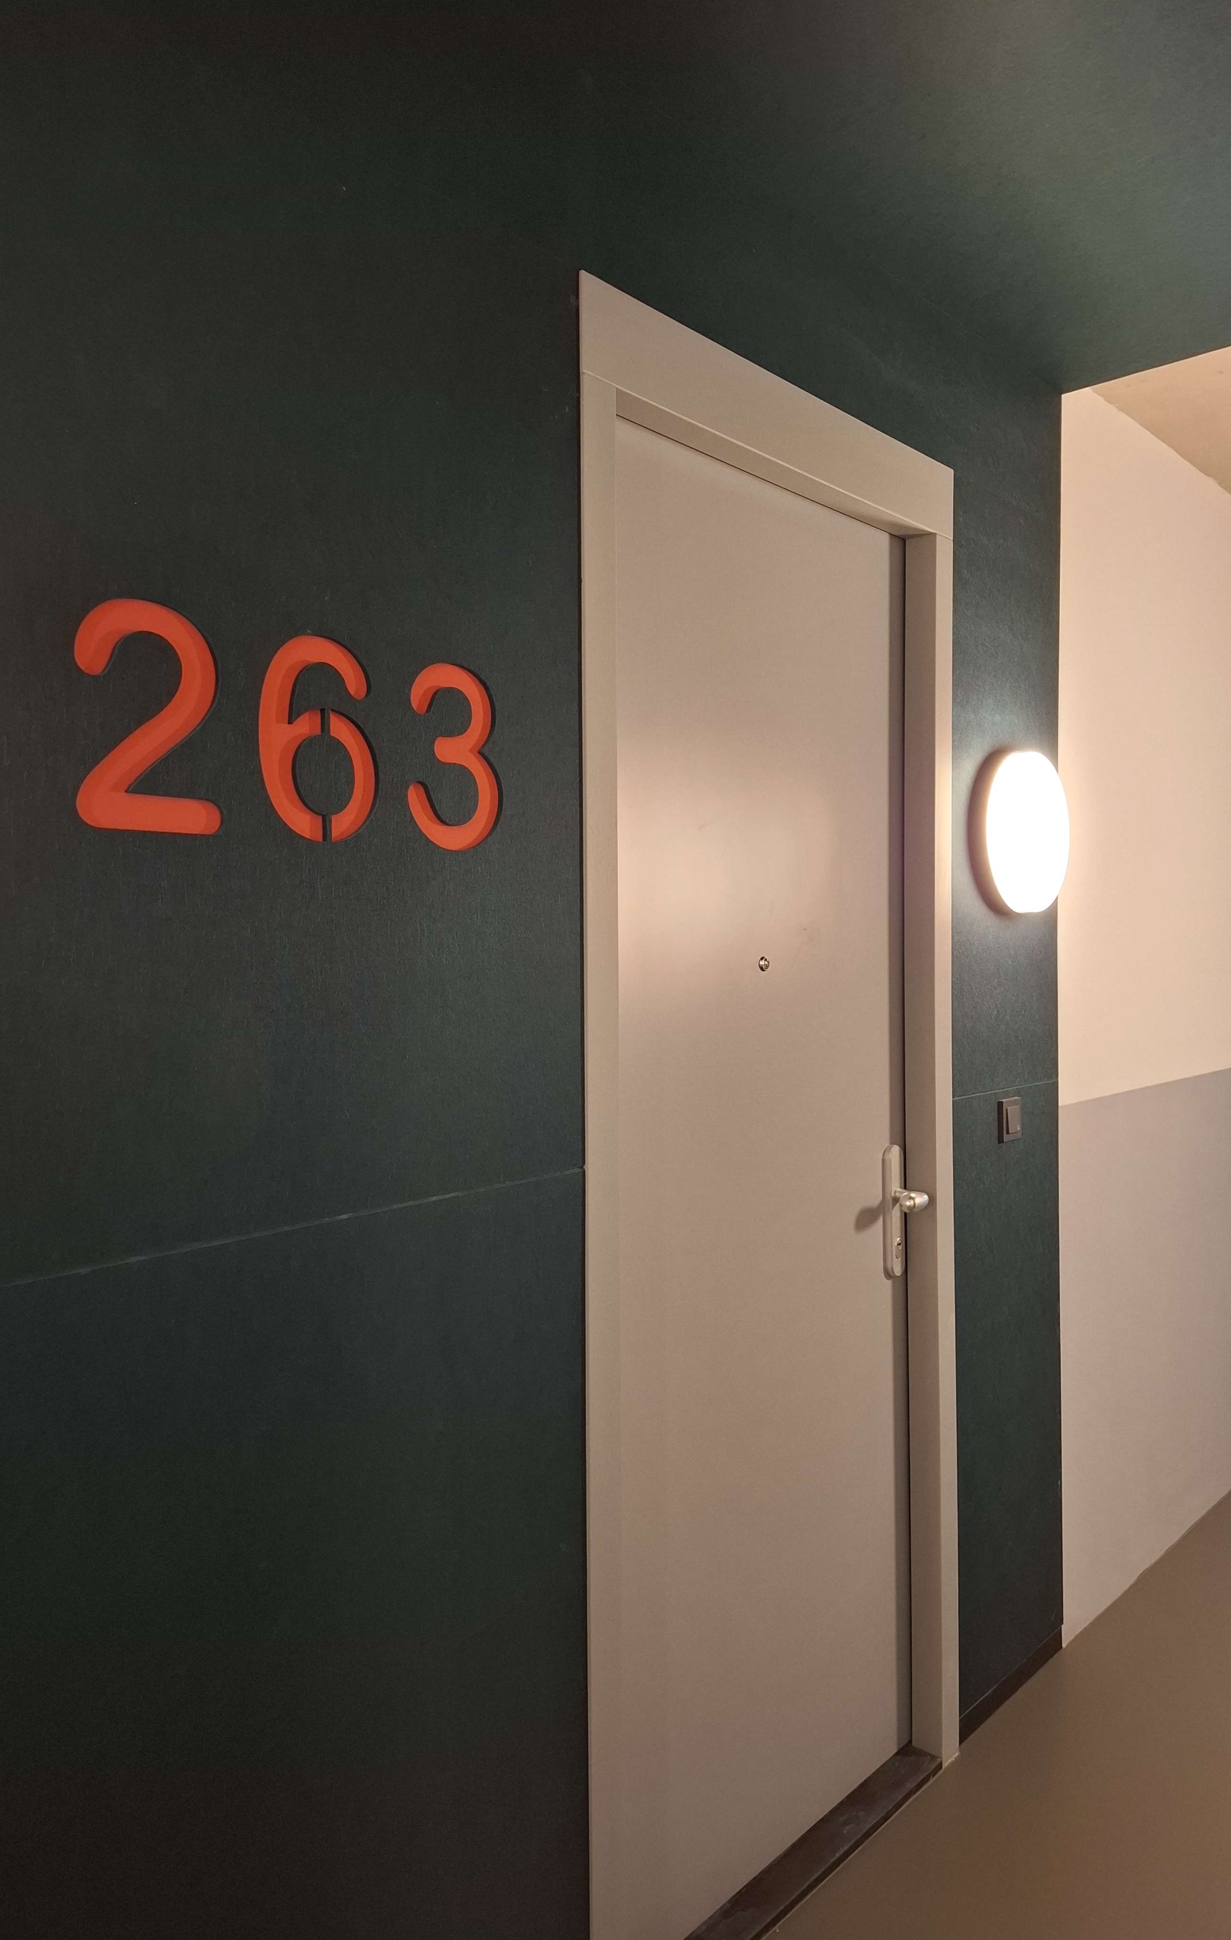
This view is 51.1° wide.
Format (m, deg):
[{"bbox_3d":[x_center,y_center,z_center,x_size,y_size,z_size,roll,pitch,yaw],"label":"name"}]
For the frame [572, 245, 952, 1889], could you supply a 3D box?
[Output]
[{"bbox_3d":[0.270,0.290,2.123,0.110,2.445,1.004,0,1,43],"label":"frame"}]

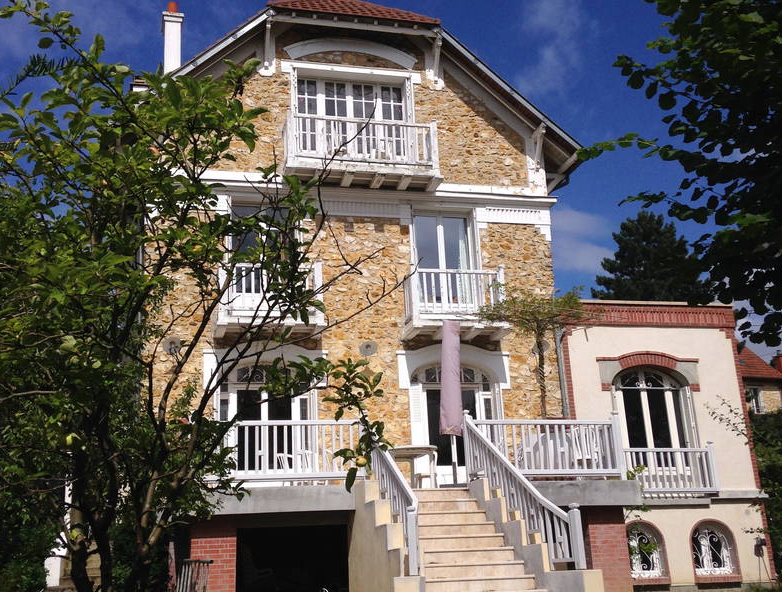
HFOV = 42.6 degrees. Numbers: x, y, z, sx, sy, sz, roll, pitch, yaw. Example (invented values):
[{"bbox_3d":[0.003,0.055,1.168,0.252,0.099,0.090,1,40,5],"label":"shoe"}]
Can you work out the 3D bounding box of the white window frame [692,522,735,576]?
[{"bbox_3d":[5.722,4.538,18.040,0.842,0.998,0.220,2,-19,-14],"label":"white window frame"}]

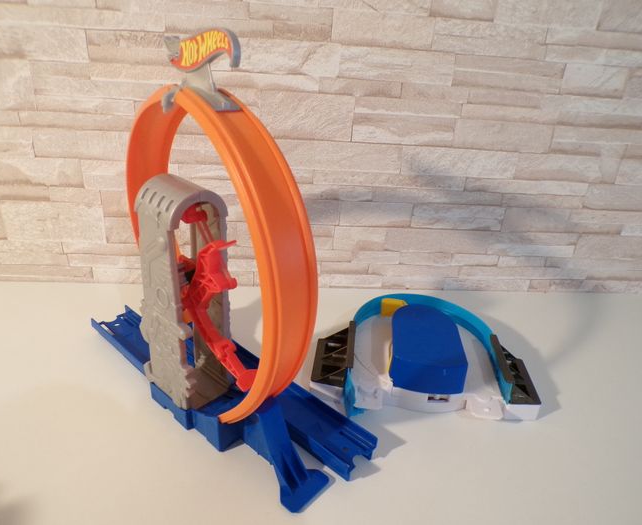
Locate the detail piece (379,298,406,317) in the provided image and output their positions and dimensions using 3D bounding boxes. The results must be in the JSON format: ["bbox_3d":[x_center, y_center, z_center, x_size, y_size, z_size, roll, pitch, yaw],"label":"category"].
[{"bbox_3d":[0.084,0.051,0.551,0.030,0.018,0.014,4,24,9],"label":"detail piece"}]

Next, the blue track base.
[{"bbox_3d":[-0.111,0.095,0.457,0.349,0.042,0.096,22,32,40],"label":"blue track base"}]

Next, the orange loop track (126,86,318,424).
[{"bbox_3d":[-0.095,-0.017,0.403,0.252,0.246,0.087,22,32,40],"label":"orange loop track"}]

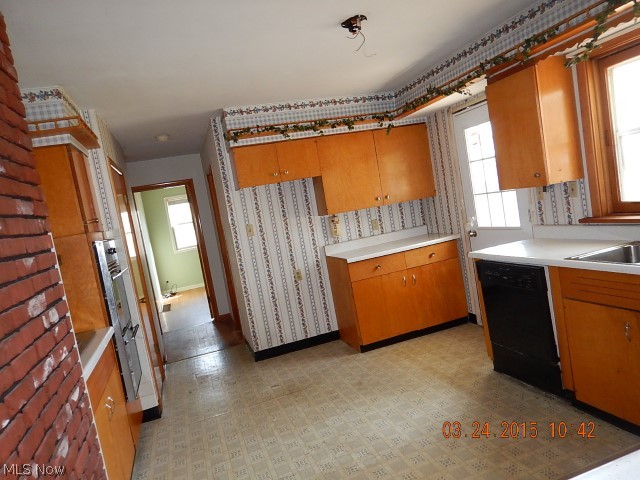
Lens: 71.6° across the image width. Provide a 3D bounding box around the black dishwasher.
[{"bbox_3d":[1.595,0.524,3.070,0.580,0.835,0.620,-11,5,-17],"label":"black dishwasher"}]

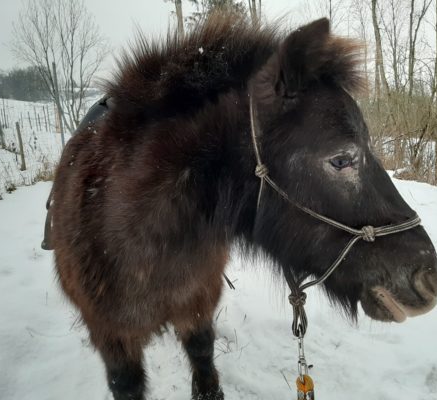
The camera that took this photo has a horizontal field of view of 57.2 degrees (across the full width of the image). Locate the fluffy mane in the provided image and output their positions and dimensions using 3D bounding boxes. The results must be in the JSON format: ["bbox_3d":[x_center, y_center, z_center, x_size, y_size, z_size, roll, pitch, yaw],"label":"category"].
[{"bbox_3d":[0.029,-0.291,0.950,0.620,0.250,0.230,2,12,28],"label":"fluffy mane"}]

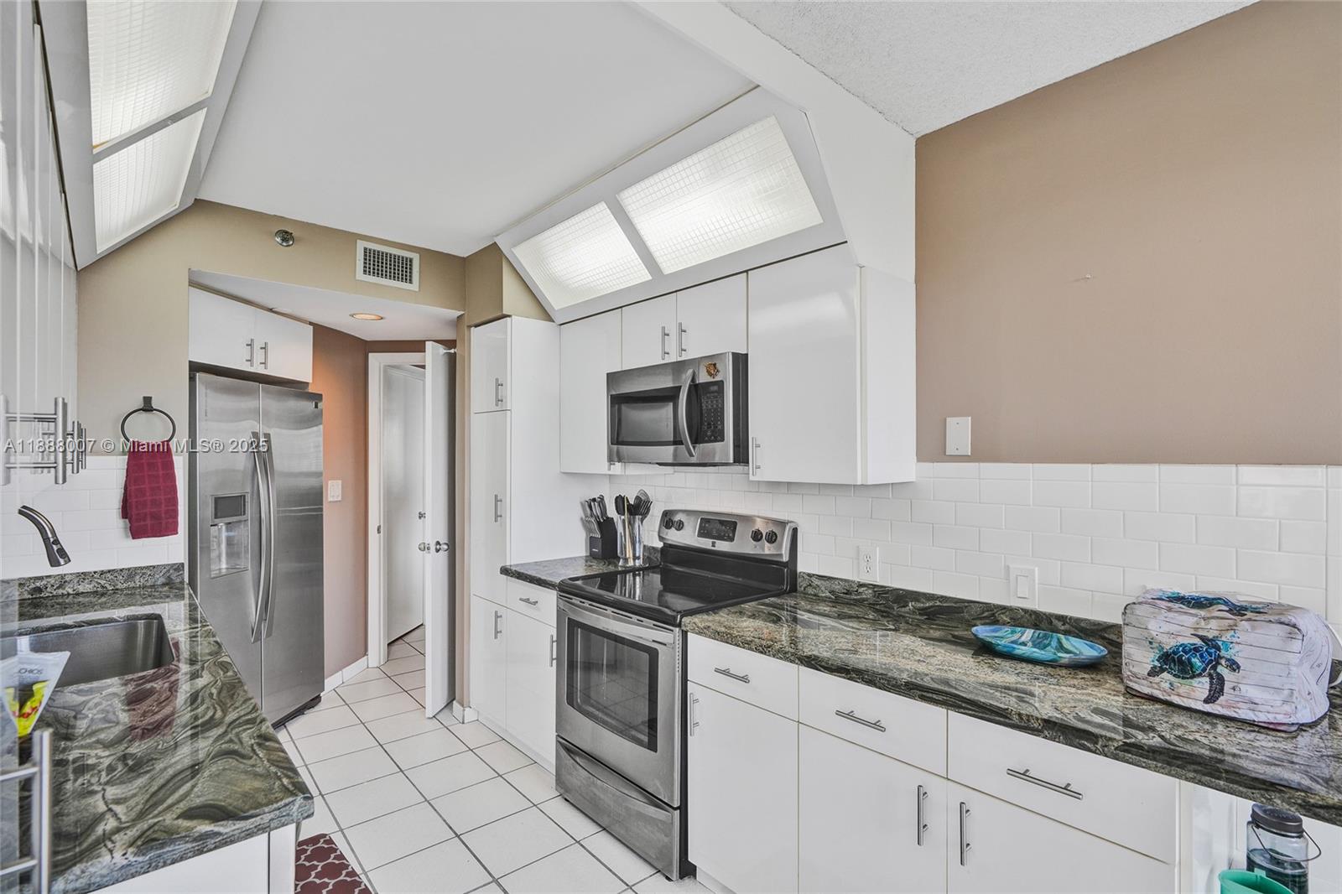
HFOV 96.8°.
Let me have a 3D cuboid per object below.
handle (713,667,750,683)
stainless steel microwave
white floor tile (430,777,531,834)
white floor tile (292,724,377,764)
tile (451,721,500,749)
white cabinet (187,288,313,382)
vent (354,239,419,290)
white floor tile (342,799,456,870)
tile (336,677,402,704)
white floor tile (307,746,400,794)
[{"bbox_3d":[0.204,0.726,1.901,0.036,0.012,0.137,1,-1,-43],"label":"handle"},{"bbox_3d":[0.119,-0.130,2.523,0.395,0.409,0.756,1,-2,-41],"label":"stainless steel microwave"},{"bbox_3d":[-0.799,1.509,2.515,0.320,0.010,0.320,1,-1,-40],"label":"white floor tile"},{"bbox_3d":[-1.704,1.517,3.043,0.320,0.010,0.320,1,-1,-40],"label":"white floor tile"},{"bbox_3d":[-1.059,1.544,3.226,0.186,0.010,0.326,1,-1,-41],"label":"tile"},{"bbox_3d":[-2.409,-0.552,3.100,0.510,0.335,0.920,0,-1,3],"label":"white cabinet"},{"bbox_3d":[-1.430,-0.918,3.032,0.302,0.198,0.015,1,-1,-42],"label":"vent"},{"bbox_3d":[-1.006,1.444,2.215,0.306,0.010,0.309,1,-2,-41],"label":"white floor tile"},{"bbox_3d":[-1.877,1.526,3.722,0.320,0.010,0.320,1,-1,-40],"label":"tile"},{"bbox_3d":[-1.488,1.513,2.802,0.320,0.010,0.320,1,-1,-40],"label":"white floor tile"}]

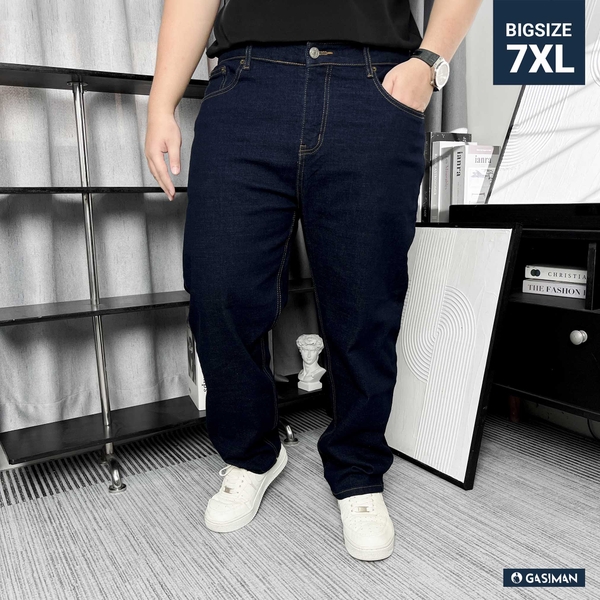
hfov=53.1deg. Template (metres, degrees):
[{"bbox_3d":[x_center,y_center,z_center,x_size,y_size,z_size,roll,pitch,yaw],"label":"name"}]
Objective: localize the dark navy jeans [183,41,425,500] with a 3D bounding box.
[{"bbox_3d":[0.011,-0.038,1.292,0.490,0.960,0.380,-2,10,-3],"label":"dark navy jeans"}]

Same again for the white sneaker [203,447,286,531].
[{"bbox_3d":[-0.120,0.401,1.411,0.120,0.120,0.315,2,10,19],"label":"white sneaker"}]

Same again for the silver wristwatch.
[{"bbox_3d":[0.243,-0.428,1.133,0.060,0.048,0.066,25,-5,29],"label":"silver wristwatch"}]

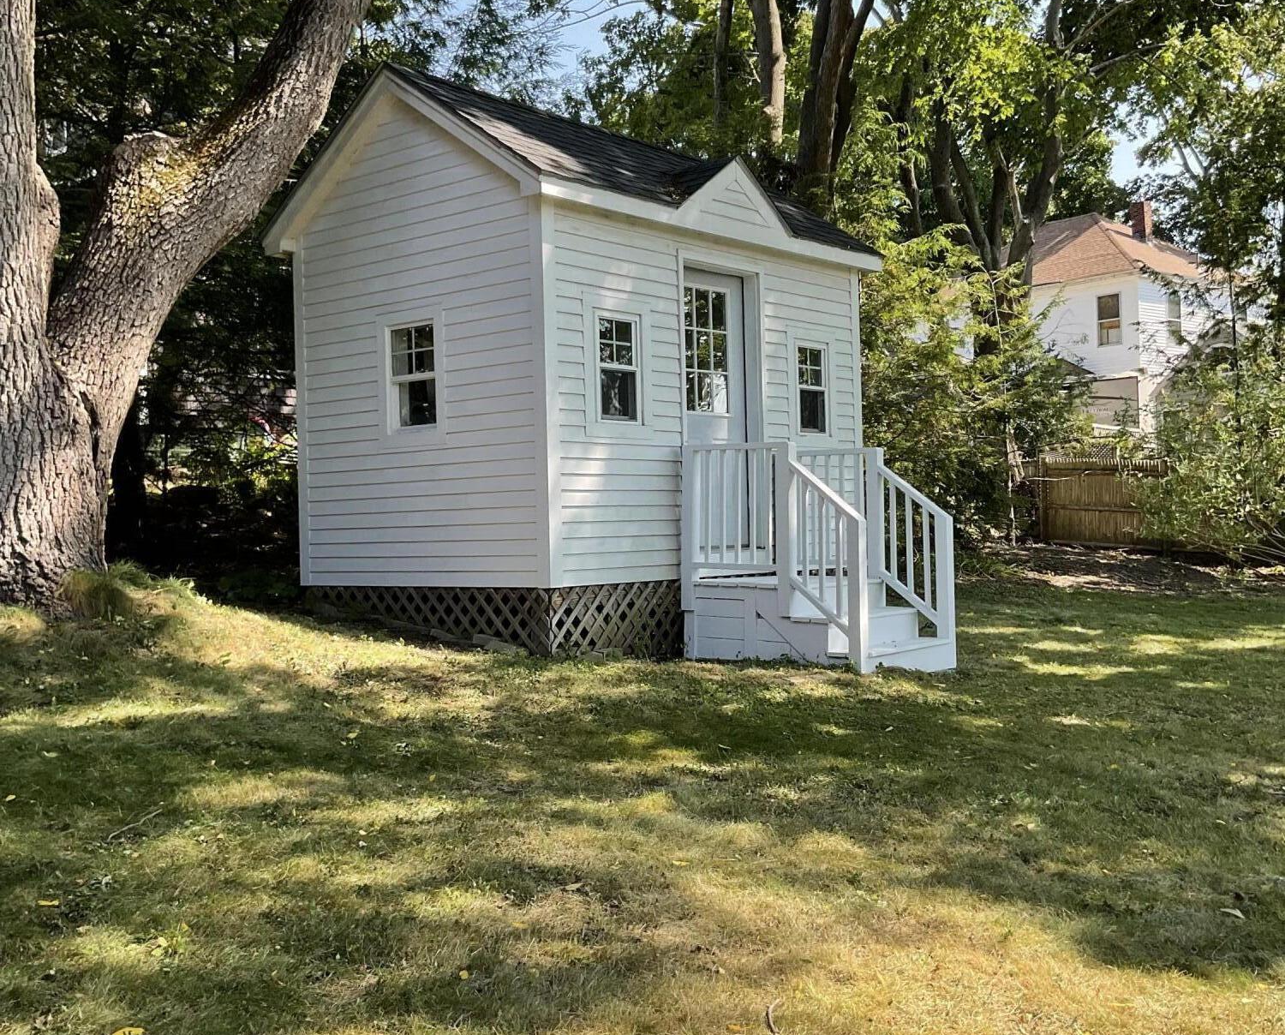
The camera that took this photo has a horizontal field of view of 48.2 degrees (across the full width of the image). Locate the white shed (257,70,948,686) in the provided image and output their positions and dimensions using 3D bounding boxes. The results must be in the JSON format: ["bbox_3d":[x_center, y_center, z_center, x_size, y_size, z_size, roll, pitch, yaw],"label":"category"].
[{"bbox_3d":[0.094,-0.989,10.503,3.972,4.054,3.902,-2,-1,40],"label":"white shed"}]

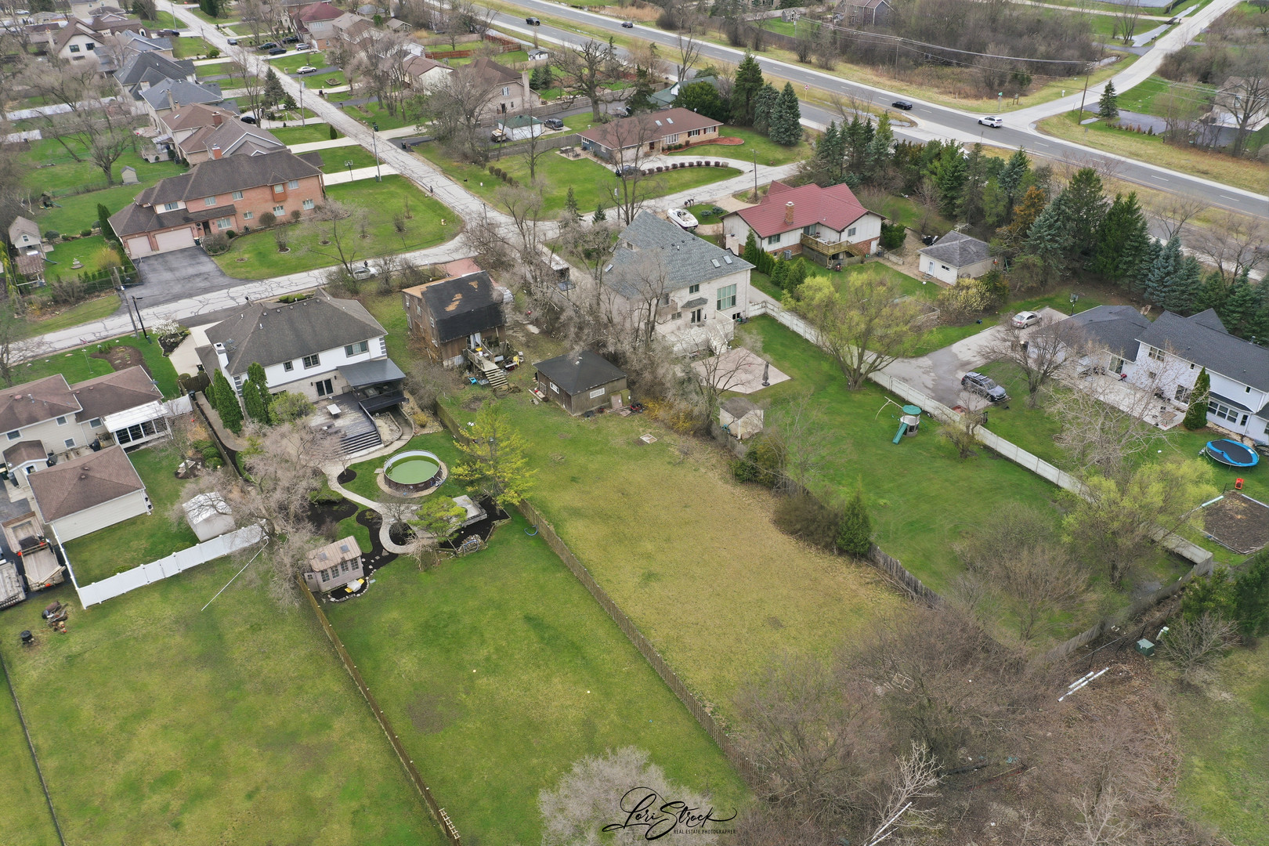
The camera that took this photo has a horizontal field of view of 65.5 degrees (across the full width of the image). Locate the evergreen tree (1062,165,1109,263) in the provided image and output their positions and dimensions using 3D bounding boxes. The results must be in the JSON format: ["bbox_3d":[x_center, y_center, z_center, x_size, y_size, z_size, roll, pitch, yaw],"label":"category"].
[{"bbox_3d":[58.540,-26.622,126.600,5.678,12.256,5.678,-2,31,0],"label":"evergreen tree"}]

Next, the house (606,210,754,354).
[{"bbox_3d":[3.800,-19.520,126.290,16.360,10.000,22.220,-20,37,-28],"label":"house"}]

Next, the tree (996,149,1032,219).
[{"bbox_3d":[58.350,-36.120,150.440,5.250,11.600,5.250,-20,37,-28],"label":"tree"}]

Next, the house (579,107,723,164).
[{"bbox_3d":[3.560,-55.780,188.280,26.560,5.100,12.320,-20,37,-28],"label":"house"}]

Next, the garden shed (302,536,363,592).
[{"bbox_3d":[-25.280,11.780,83.630,3.800,3.280,2.600,-21,36,-27],"label":"garden shed"}]

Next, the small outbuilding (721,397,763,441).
[{"bbox_3d":[11.090,-0.760,101.480,3.220,2.910,2.950,-21,36,-27],"label":"small outbuilding"}]

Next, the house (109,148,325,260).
[{"bbox_3d":[-64.240,-36.580,155.060,34.340,8.900,14.640,-20,37,-28],"label":"house"}]

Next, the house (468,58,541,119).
[{"bbox_3d":[-30.920,-73.210,214.120,15.700,9.400,12.400,-23,38,-30],"label":"house"}]

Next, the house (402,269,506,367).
[{"bbox_3d":[-20.718,-12.552,112.925,8.100,7.400,10.200,-20,36,-27],"label":"house"}]

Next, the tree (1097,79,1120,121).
[{"bbox_3d":[90.820,-61.150,187.700,4.060,7.970,4.060,-20,36,-25],"label":"tree"}]

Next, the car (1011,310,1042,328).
[{"bbox_3d":[49.660,-13.480,124.300,4.550,1.460,1.800,-19,37,-27],"label":"car"}]

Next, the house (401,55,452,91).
[{"bbox_3d":[-47.220,-79.400,224.400,9.490,7.000,14.140,-20,37,-28],"label":"house"}]

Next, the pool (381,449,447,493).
[{"bbox_3d":[-21.550,4.840,96.360,5.600,1.270,5.600,-2,32,1],"label":"pool"}]

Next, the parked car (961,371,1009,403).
[{"bbox_3d":[37.560,-3.880,105.840,1.840,1.620,4.550,-22,37,-28],"label":"parked car"}]

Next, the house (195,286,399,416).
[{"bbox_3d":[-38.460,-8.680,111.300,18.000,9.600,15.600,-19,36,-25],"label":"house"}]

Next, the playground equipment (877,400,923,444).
[{"bbox_3d":[25.108,-0.558,94.733,3.300,2.950,4.400,-19,35,-26],"label":"playground equipment"}]

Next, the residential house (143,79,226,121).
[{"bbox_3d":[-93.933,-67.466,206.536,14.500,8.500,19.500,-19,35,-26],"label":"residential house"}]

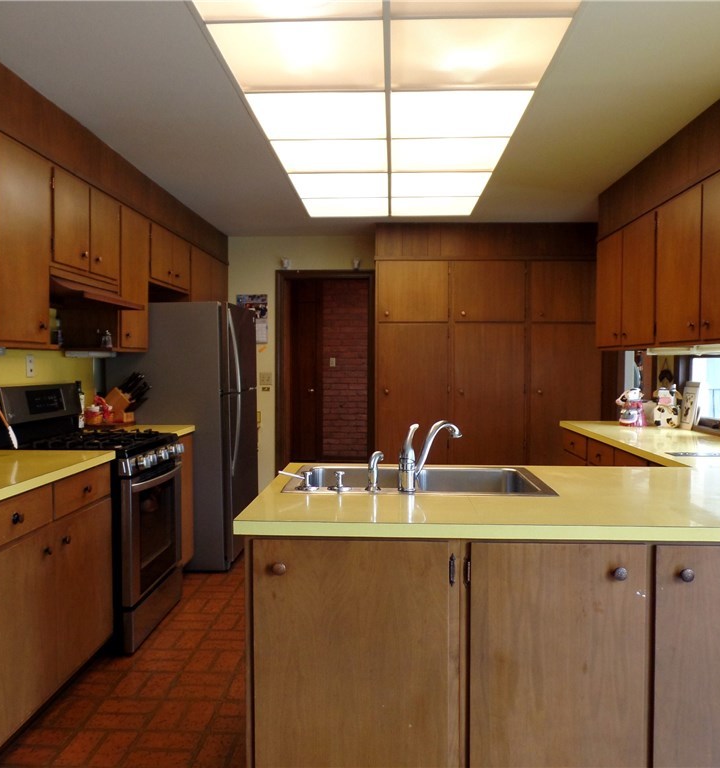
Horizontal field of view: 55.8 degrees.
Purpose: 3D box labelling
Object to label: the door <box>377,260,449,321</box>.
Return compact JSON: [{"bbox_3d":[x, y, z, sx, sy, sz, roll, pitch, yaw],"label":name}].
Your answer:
[{"bbox_3d":[0.443,-0.769,5.668,0.588,0.510,0.028,0,2,3],"label":"door"}]

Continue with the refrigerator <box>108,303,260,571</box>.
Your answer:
[{"bbox_3d":[-1.151,0.323,4.607,0.820,1.670,0.795,0,2,3],"label":"refrigerator"}]

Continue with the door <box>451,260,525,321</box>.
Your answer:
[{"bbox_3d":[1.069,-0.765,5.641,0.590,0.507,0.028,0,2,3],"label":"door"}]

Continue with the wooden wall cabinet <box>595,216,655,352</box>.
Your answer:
[{"bbox_3d":[1.767,-0.575,4.063,0.380,0.720,1.050,0,2,3],"label":"wooden wall cabinet"}]

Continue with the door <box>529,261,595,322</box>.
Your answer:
[{"bbox_3d":[1.659,-0.748,5.507,0.553,0.492,0.025,0,2,3],"label":"door"}]

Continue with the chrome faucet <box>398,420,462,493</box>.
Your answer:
[{"bbox_3d":[0.223,0.220,2.161,0.250,0.212,0.060,-1,2,-37],"label":"chrome faucet"}]

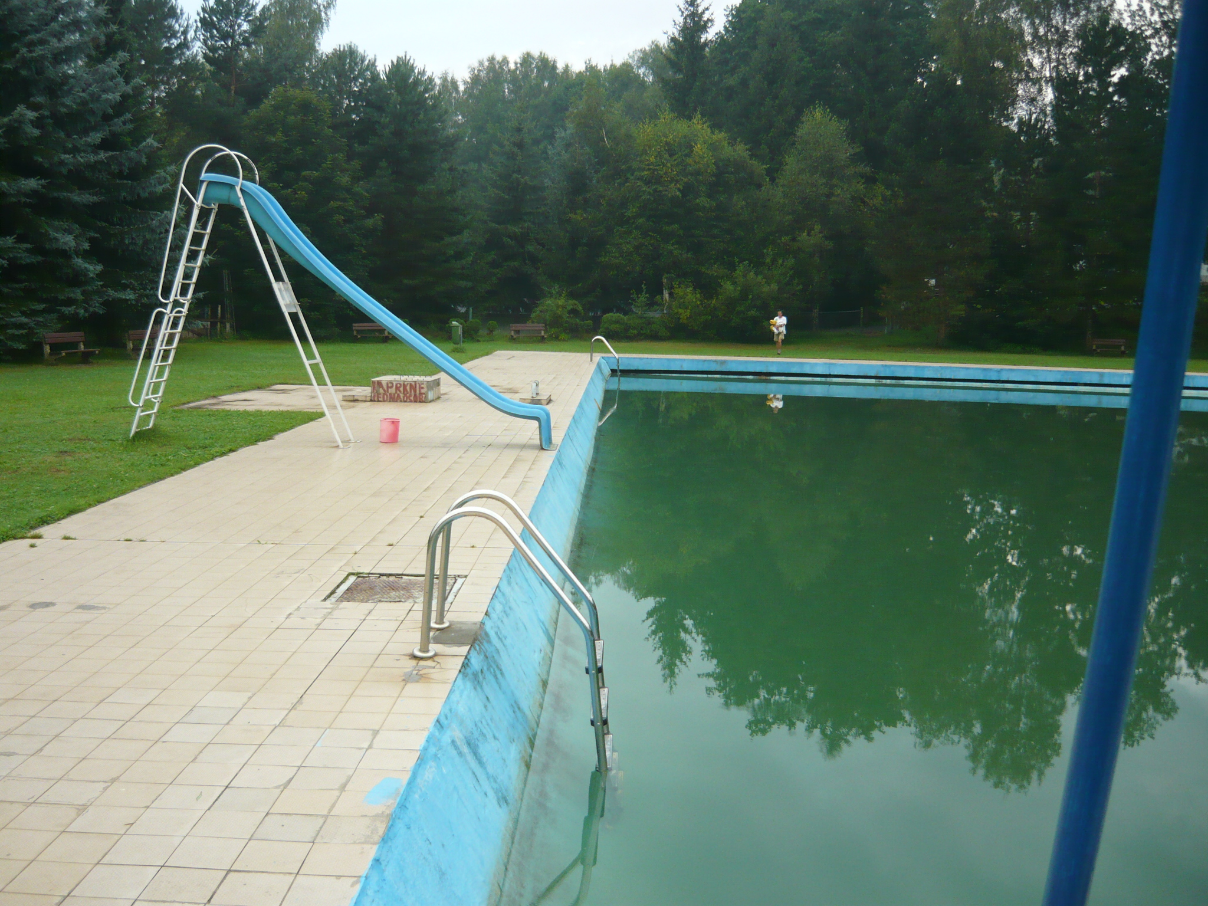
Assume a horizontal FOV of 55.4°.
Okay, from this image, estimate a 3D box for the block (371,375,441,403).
[{"bbox_3d":[-3.407,-1.101,19.827,0.960,0.345,1.060,2,8,1],"label":"block"}]

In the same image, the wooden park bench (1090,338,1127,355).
[{"bbox_3d":[25.396,-5.321,57.813,1.620,0.750,0.650,2,8,1],"label":"wooden park bench"}]

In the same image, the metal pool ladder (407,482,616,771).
[{"bbox_3d":[-0.459,1.000,6.264,1.100,1.500,0.540,2,8,1],"label":"metal pool ladder"}]

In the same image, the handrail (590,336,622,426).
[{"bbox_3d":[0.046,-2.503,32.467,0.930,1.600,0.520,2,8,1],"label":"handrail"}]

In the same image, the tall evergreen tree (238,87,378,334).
[{"bbox_3d":[-12.415,-10.198,48.323,6.066,10.697,5.900,2,8,1],"label":"tall evergreen tree"}]

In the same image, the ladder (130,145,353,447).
[{"bbox_3d":[-4.548,-1.974,14.447,2.764,3.627,0.520,3,8,5],"label":"ladder"}]

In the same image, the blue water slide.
[{"bbox_3d":[-2.788,-1.763,14.315,4.410,3.201,0.500,3,8,5],"label":"blue water slide"}]

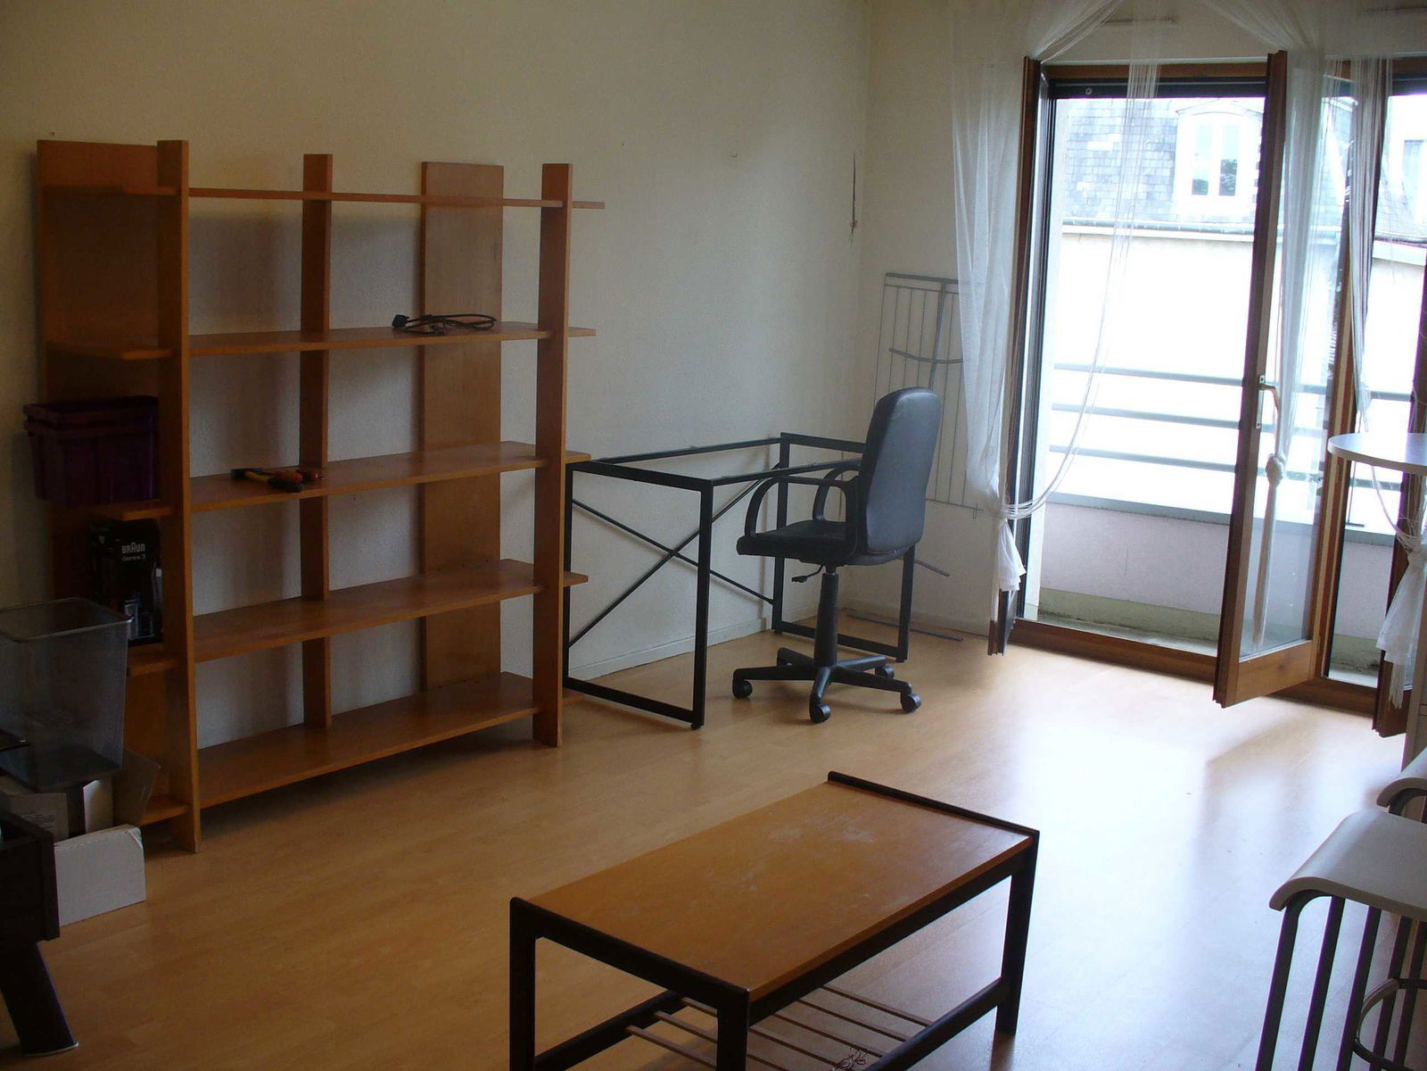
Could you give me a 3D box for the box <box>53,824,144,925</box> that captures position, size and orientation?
[{"bbox_3d":[-1.347,0.698,3.196,0.170,0.175,0.240,10,14,39],"label":"box"}]

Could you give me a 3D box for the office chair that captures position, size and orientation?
[{"bbox_3d":[0.412,0.025,4.838,0.620,1.000,0.610,8,12,31],"label":"office chair"}]

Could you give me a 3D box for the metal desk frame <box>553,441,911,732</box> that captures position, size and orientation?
[{"bbox_3d":[0.114,0.106,5.064,0.590,0.740,1.070,10,14,39],"label":"metal desk frame"}]

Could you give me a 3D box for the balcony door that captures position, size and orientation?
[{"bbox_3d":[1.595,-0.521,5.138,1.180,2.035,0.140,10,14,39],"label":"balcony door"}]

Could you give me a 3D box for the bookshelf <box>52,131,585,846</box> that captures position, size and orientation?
[{"bbox_3d":[-0.925,-0.148,3.885,0.400,1.610,1.430,10,14,39],"label":"bookshelf"}]

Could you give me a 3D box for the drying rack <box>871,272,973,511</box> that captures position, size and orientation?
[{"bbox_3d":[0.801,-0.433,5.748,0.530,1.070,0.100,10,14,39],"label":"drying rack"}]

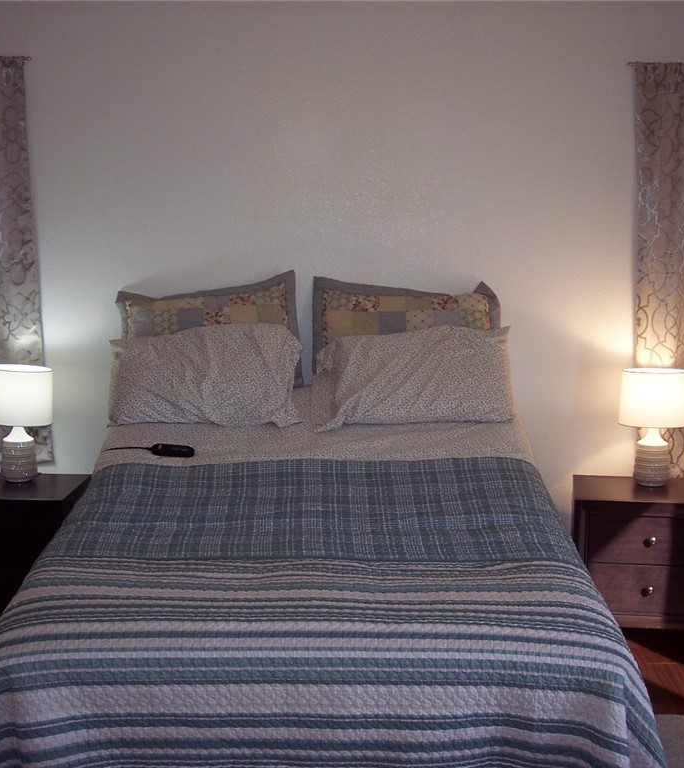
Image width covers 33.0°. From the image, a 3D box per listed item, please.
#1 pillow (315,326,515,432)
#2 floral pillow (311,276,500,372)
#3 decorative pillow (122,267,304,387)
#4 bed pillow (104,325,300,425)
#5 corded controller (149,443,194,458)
[{"bbox_3d":[0.269,-0.020,4.287,0.700,0.420,0.170,1,-22,0],"label":"pillow"},{"bbox_3d":[0.243,-0.201,4.422,0.700,0.440,0.150,1,-6,0],"label":"floral pillow"},{"bbox_3d":[-0.508,-0.198,4.424,0.690,0.450,0.150,1,-6,0],"label":"decorative pillow"},{"bbox_3d":[-0.503,-0.028,4.287,0.670,0.420,0.170,1,-22,0],"label":"bed pillow"},{"bbox_3d":[-0.589,0.229,4.009,0.152,0.026,0.050,5,24,10],"label":"corded controller"}]

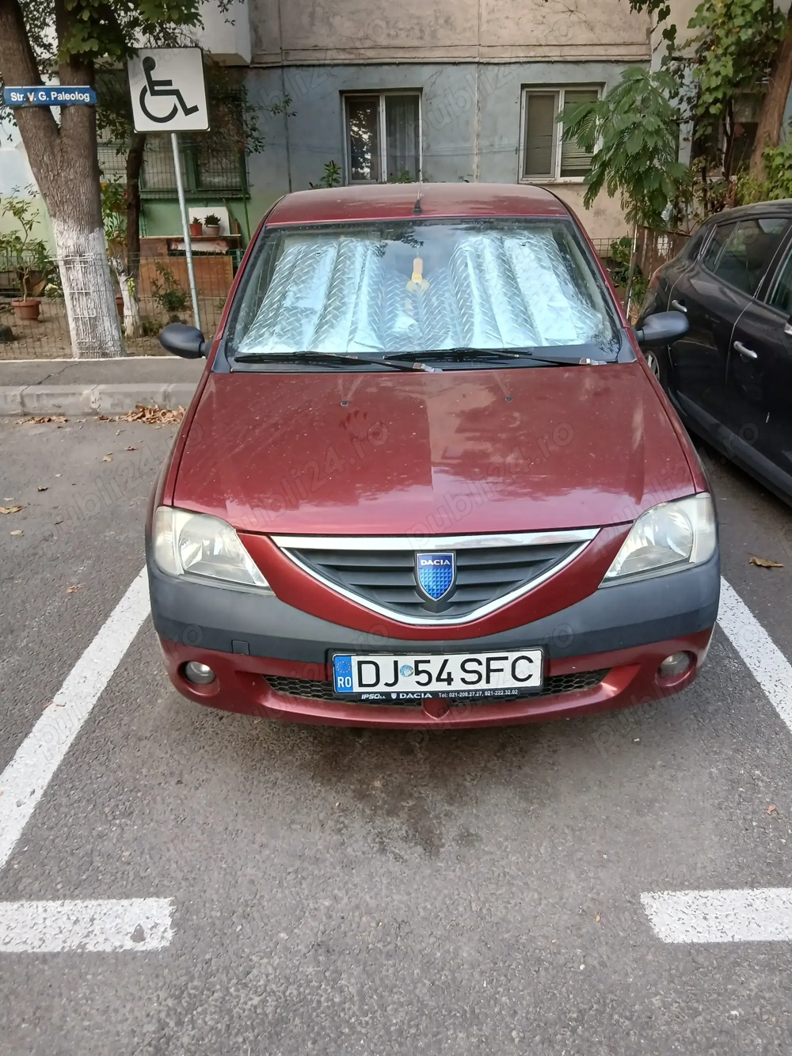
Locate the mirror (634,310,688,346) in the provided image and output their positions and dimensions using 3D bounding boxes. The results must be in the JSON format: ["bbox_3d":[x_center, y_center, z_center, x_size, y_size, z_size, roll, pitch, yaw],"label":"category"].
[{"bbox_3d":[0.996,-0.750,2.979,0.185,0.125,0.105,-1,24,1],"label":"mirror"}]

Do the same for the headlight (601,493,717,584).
[{"bbox_3d":[0.706,0.027,2.106,0.440,0.180,0.290,-6,24,-10],"label":"headlight"}]

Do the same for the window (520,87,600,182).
[{"bbox_3d":[2.383,-5.666,11.430,1.150,1.240,0.120,-1,23,0],"label":"window"}]

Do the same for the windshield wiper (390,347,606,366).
[{"bbox_3d":[0.366,-0.584,2.733,0.780,0.065,0.085,-2,24,-8],"label":"windshield wiper"}]

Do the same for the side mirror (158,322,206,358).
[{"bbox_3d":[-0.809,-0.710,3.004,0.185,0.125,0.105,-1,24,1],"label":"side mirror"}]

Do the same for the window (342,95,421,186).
[{"bbox_3d":[-0.190,-5.586,11.400,1.130,1.240,0.120,-1,23,0],"label":"window"}]

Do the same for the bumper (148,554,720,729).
[{"bbox_3d":[0.107,0.285,2.180,1.710,0.360,0.480,-1,24,1],"label":"bumper"}]

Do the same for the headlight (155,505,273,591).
[{"bbox_3d":[-0.504,0.054,2.123,0.440,0.180,0.290,4,25,12],"label":"headlight"}]

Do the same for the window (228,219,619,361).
[{"bbox_3d":[0.091,-0.909,2.956,1.390,0.110,0.740,-1,61,1],"label":"window"}]

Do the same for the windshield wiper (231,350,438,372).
[{"bbox_3d":[-0.219,-0.576,2.750,0.740,0.065,0.085,5,25,10],"label":"windshield wiper"}]

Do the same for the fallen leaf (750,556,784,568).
[{"bbox_3d":[1.573,0.141,3.380,0.140,0.030,0.080,6,25,17],"label":"fallen leaf"}]

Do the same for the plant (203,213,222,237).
[{"bbox_3d":[-2.342,-3.862,10.100,0.240,0.280,0.240,-1,23,0],"label":"plant"}]

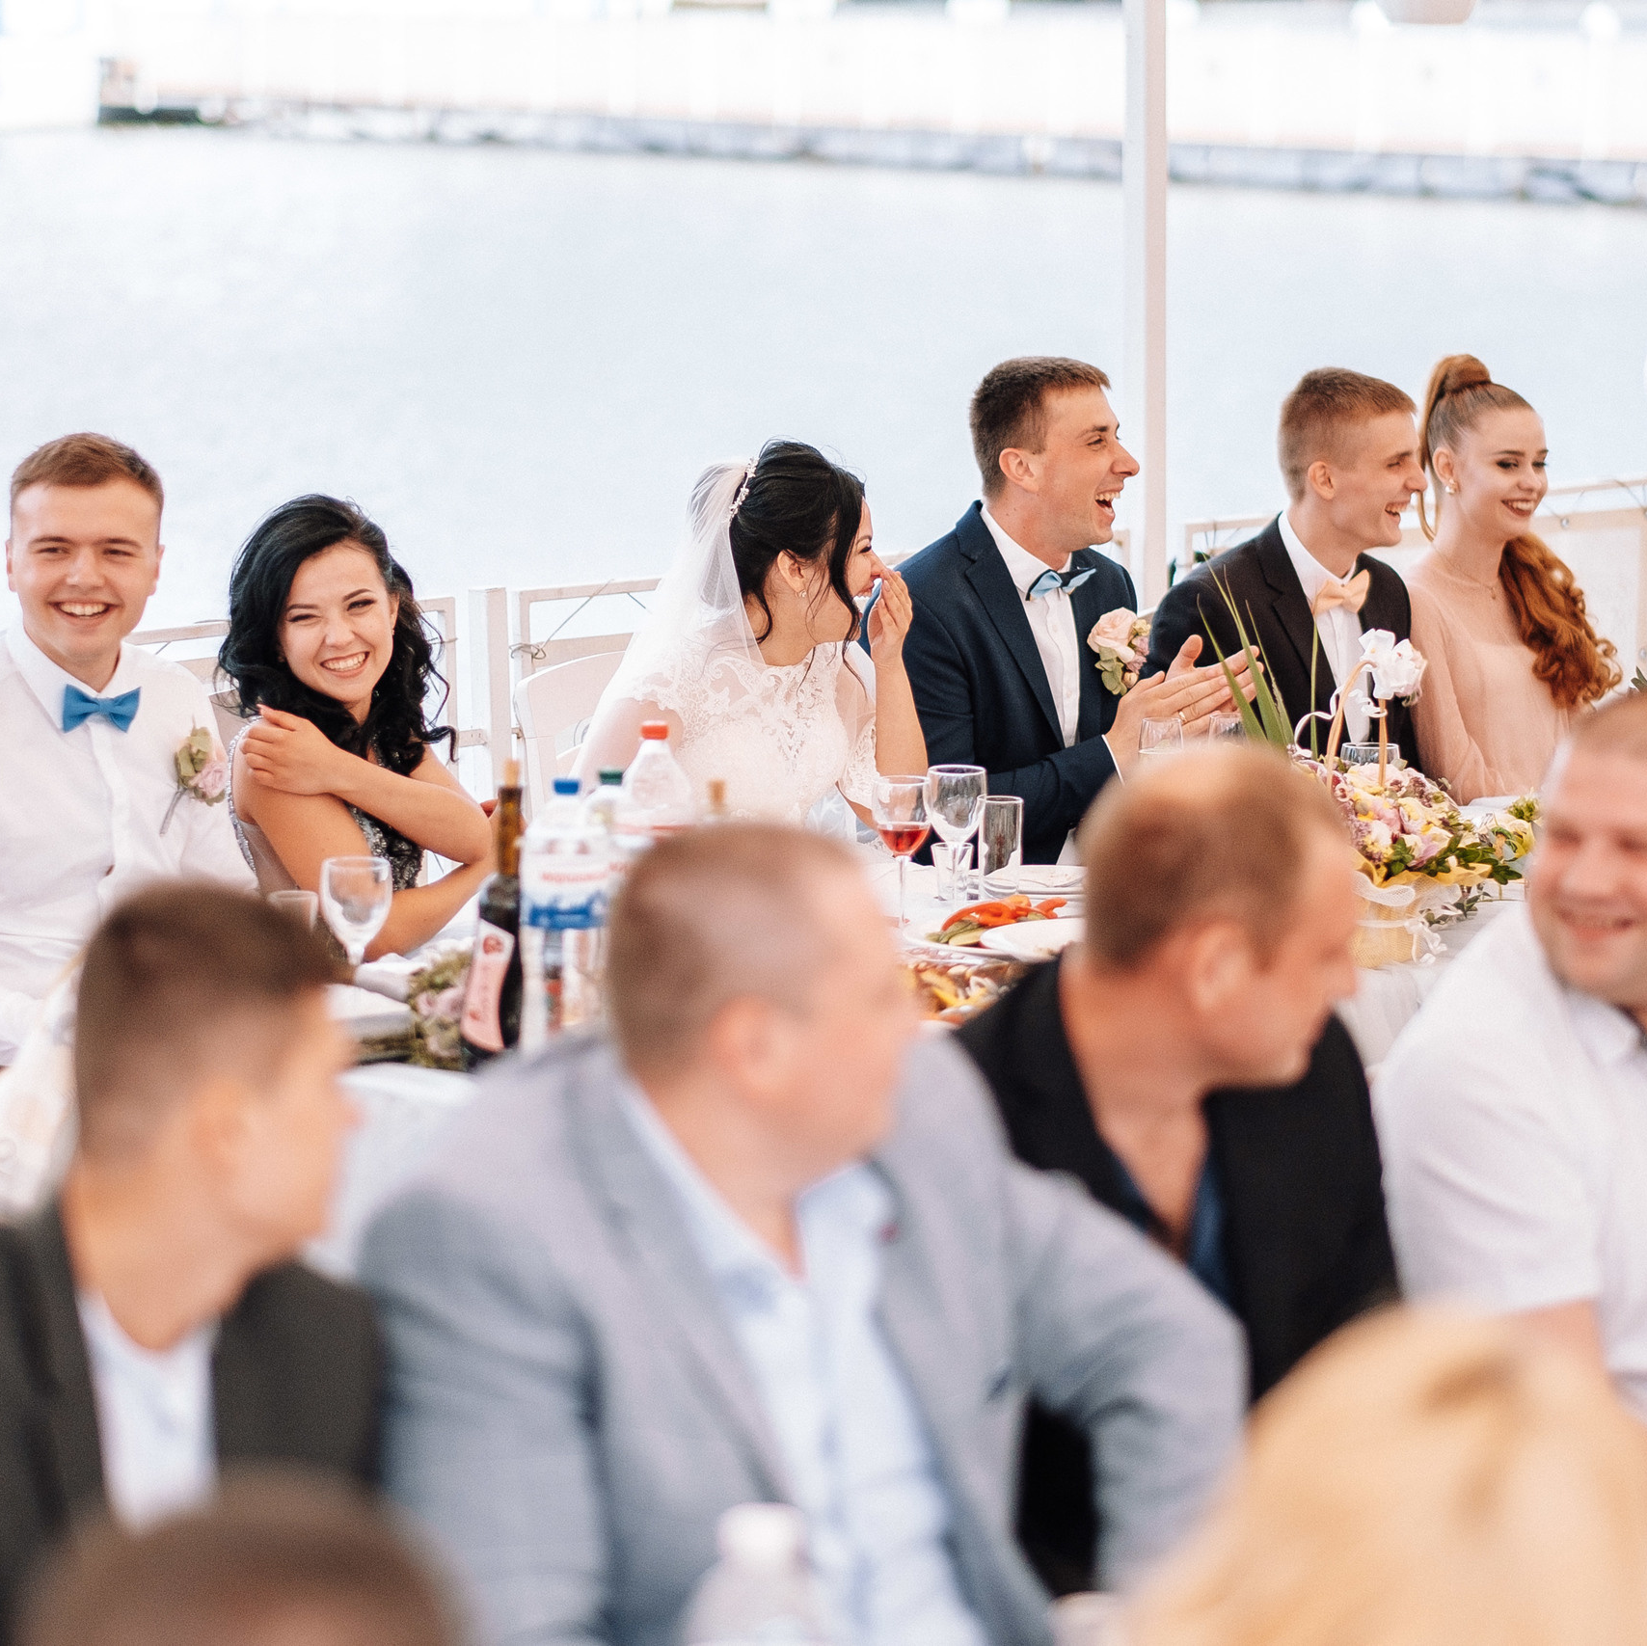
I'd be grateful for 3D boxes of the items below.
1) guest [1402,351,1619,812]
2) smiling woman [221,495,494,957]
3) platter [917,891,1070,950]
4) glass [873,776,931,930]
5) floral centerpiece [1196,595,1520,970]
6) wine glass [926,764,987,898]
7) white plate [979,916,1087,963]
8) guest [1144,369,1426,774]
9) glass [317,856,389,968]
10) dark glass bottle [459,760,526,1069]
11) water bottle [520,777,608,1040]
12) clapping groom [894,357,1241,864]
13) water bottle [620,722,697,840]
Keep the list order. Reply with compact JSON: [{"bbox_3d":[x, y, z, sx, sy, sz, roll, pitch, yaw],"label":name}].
[{"bbox_3d":[1.002,0.043,7.903,0.470,1.353,0.740,-8,12,-40],"label":"guest"},{"bbox_3d":[-0.461,0.264,6.467,0.780,1.254,0.470,9,13,44],"label":"smiling woman"},{"bbox_3d":[0.213,0.115,6.459,0.260,0.065,0.260,0,9,0],"label":"platter"},{"bbox_3d":[0.095,0.032,6.935,0.071,0.188,0.071,0,9,0],"label":"glass"},{"bbox_3d":[0.635,-0.054,6.830,0.380,0.450,0.340,-8,12,-38],"label":"floral centerpiece"},{"bbox_3d":[0.165,0.008,7.136,0.080,0.178,0.080,0,9,0],"label":"wine glass"},{"bbox_3d":[0.304,0.136,6.500,0.250,0.030,0.250,-6,10,-33],"label":"white plate"},{"bbox_3d":[0.749,0.081,7.670,0.740,1.357,0.520,8,13,43],"label":"guest"},{"bbox_3d":[-0.504,0.113,6.162,0.075,0.170,0.075,0,9,0],"label":"glass"},{"bbox_3d":[-0.343,0.093,6.123,0.082,0.335,0.082,0,9,0],"label":"dark glass bottle"},{"bbox_3d":[-0.275,0.110,6.074,0.090,0.322,0.090,0,9,0],"label":"water bottle"},{"bbox_3d":[0.403,0.086,7.292,0.850,1.332,0.550,8,12,42],"label":"clapping groom"},{"bbox_3d":[-0.190,0.038,6.525,0.091,0.315,0.091,0,9,0],"label":"water bottle"}]

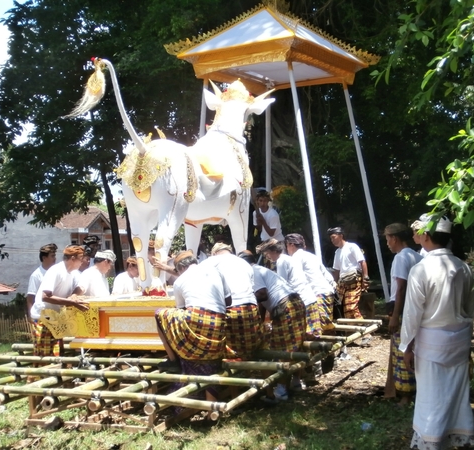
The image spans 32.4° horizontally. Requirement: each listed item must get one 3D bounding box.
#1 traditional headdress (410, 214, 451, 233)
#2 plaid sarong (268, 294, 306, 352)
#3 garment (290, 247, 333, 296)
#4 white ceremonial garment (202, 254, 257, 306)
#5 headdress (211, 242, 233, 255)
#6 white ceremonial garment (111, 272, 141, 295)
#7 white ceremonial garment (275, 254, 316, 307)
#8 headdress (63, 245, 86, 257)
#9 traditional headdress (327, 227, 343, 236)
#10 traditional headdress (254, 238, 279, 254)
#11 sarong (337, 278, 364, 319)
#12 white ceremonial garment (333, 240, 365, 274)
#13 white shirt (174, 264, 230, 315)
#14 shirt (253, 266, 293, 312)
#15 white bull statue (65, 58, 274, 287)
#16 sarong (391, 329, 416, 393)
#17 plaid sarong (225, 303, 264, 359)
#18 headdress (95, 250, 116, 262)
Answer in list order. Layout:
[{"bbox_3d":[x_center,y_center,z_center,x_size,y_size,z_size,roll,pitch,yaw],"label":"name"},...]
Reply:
[{"bbox_3d":[1.382,-0.011,5.700,0.200,0.145,0.230,1,-2,-38],"label":"traditional headdress"},{"bbox_3d":[0.513,1.032,8.450,0.360,0.660,0.360,-6,-4,32],"label":"plaid sarong"},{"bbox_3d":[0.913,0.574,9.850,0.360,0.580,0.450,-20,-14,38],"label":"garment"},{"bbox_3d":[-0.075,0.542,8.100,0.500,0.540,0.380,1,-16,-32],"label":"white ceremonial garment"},{"bbox_3d":[-0.145,0.240,8.150,0.200,0.130,0.220,1,-22,-27],"label":"headdress"},{"bbox_3d":[-1.332,0.816,10.000,0.380,0.520,0.450,0,-2,12],"label":"white ceremonial garment"},{"bbox_3d":[0.653,0.609,9.100,0.270,0.600,0.420,-32,-17,27],"label":"white ceremonial garment"},{"bbox_3d":[-1.725,0.271,8.650,0.220,0.130,0.190,11,-4,-15],"label":"headdress"},{"bbox_3d":[1.318,0.087,10.900,0.210,0.125,0.180,-6,3,-37],"label":"traditional headdress"},{"bbox_3d":[0.337,0.238,9.000,0.250,0.130,0.190,-21,-7,16],"label":"traditional headdress"},{"bbox_3d":[1.574,1.033,11.300,0.400,0.620,0.360,-1,-2,45],"label":"sarong"},{"bbox_3d":[1.547,0.451,11.300,0.460,0.490,0.330,-1,-2,41],"label":"white ceremonial garment"},{"bbox_3d":[-0.315,0.590,7.450,0.500,0.520,0.300,0,-36,-27],"label":"white shirt"},{"bbox_3d":[0.360,0.663,8.500,0.280,0.520,0.420,-40,-20,25],"label":"shirt"},{"bbox_3d":[-0.639,-0.564,8.750,0.950,2.500,3.100,0,-1,22],"label":"white bull statue"},{"bbox_3d":[1.597,1.174,7.500,0.360,0.740,0.420,-1,-2,42],"label":"sarong"},{"bbox_3d":[0.044,1.023,7.900,0.440,0.560,0.420,1,-2,-30],"label":"plaid sarong"},{"bbox_3d":[-1.453,0.348,9.000,0.220,0.130,0.190,16,-6,-17],"label":"headdress"}]

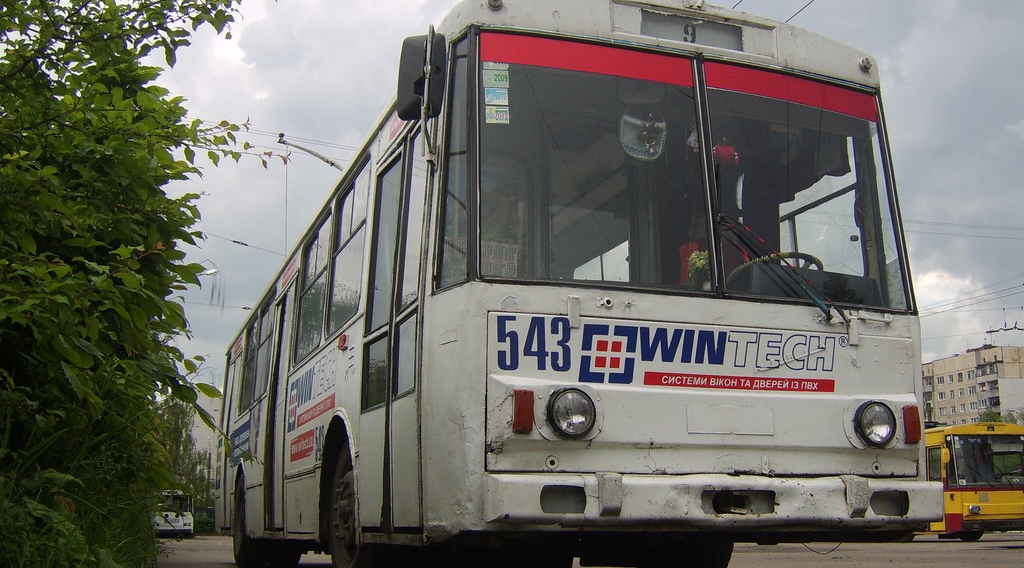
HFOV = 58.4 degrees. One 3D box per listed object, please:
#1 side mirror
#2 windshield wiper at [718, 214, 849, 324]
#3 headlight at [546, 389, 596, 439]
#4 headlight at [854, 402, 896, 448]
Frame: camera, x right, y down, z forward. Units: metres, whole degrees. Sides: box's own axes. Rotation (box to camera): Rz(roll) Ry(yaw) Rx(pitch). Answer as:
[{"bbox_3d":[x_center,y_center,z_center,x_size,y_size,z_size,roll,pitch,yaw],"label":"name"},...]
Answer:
[{"bbox_3d":[-0.420,-0.967,4.252,0.210,0.400,0.110,-4,-15,14],"label":"side mirror"},{"bbox_3d":[1.283,-0.051,4.314,0.800,0.140,0.090,39,-24,-8],"label":"windshield wiper"},{"bbox_3d":[0.238,0.525,3.737,0.205,0.205,0.100,5,-16,-20],"label":"headlight"},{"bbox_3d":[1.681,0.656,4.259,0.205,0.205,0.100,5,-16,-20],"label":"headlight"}]

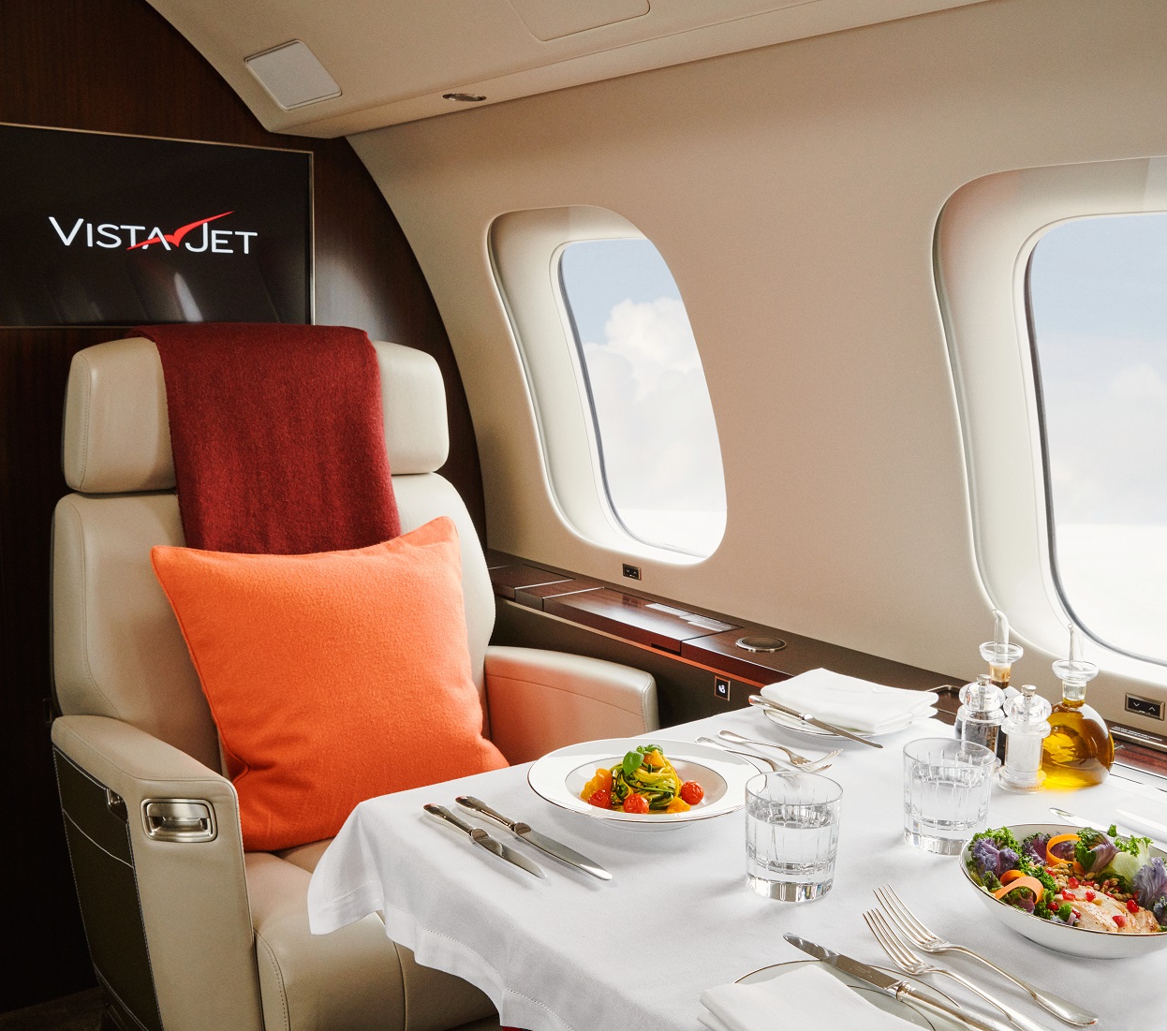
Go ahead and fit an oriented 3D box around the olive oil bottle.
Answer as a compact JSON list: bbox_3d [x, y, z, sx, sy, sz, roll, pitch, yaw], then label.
[{"bbox_3d":[0.540,0.205,1.465,0.100,0.175,0.100,-5,11,-32],"label":"olive oil bottle"}]

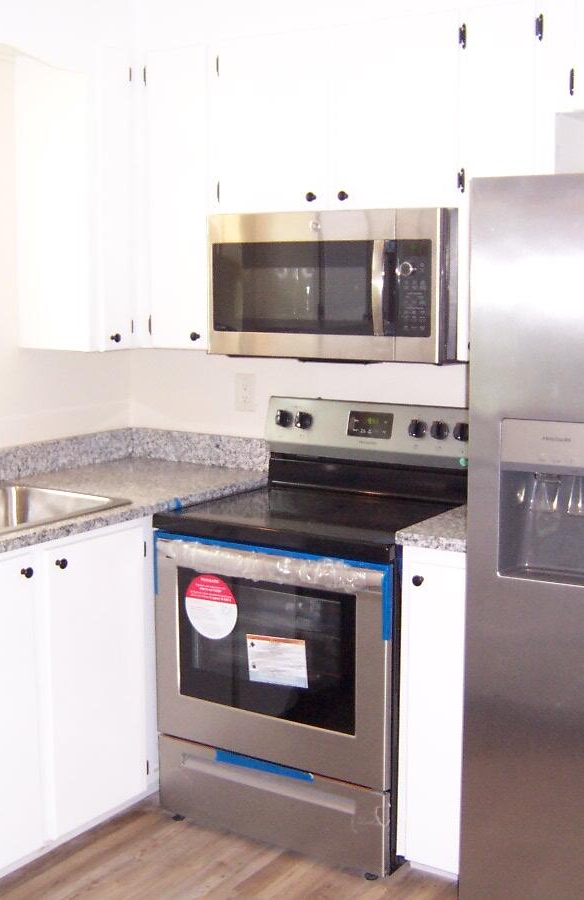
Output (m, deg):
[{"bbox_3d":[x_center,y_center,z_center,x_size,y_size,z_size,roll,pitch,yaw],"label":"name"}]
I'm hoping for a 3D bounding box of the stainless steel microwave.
[{"bbox_3d":[0.176,-0.478,3.329,0.757,0.405,0.430,5,10,33],"label":"stainless steel microwave"}]

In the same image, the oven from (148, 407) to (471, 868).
[{"bbox_3d":[0.090,0.480,3.349,0.758,1.190,0.685,5,10,33],"label":"oven"}]

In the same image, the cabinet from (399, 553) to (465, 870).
[{"bbox_3d":[0.552,0.654,3.143,0.262,0.900,0.625,5,10,33],"label":"cabinet"}]

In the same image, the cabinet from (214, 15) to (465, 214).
[{"bbox_3d":[0.187,-0.942,3.330,0.815,0.510,0.325,5,10,33],"label":"cabinet"}]

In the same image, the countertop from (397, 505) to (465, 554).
[{"bbox_3d":[0.549,0.194,3.069,0.267,0.037,0.638,5,10,33],"label":"countertop"}]

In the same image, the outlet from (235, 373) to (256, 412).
[{"bbox_3d":[-0.161,-0.193,3.860,0.079,0.123,0.008,5,10,33],"label":"outlet"}]

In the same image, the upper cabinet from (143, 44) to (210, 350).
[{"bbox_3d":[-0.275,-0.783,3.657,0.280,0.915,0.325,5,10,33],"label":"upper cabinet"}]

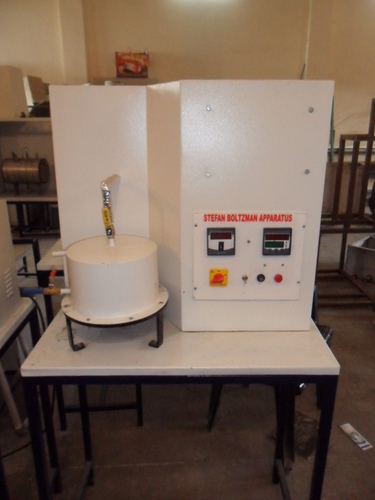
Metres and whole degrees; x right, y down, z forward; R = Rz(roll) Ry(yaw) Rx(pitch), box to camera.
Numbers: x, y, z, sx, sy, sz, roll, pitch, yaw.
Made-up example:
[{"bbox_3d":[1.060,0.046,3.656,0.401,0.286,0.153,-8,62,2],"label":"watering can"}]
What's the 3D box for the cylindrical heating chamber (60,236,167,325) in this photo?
[{"bbox_3d":[-0.187,0.062,1.018,0.280,0.142,0.280,0,16,-1],"label":"cylindrical heating chamber"}]

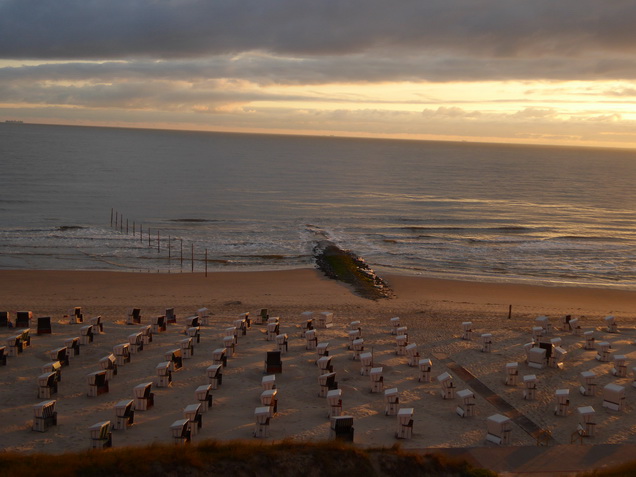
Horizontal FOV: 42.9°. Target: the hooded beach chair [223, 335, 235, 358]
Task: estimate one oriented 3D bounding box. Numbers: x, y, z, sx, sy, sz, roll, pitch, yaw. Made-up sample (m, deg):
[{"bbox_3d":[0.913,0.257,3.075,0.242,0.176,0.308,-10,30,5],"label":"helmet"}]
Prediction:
[{"bbox_3d":[-7.687,9.467,70.983,0.900,1.570,1.170,3,7,4],"label":"hooded beach chair"}]

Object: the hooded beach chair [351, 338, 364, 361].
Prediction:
[{"bbox_3d":[3.598,9.724,70.830,0.930,1.590,1.220,3,7,6],"label":"hooded beach chair"}]

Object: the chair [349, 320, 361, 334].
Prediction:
[{"bbox_3d":[3.797,9.237,81.232,0.950,1.600,1.200,4,7,9],"label":"chair"}]

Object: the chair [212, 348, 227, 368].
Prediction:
[{"bbox_3d":[-8.187,10.034,67.350,0.884,1.620,1.210,4,8,11],"label":"chair"}]

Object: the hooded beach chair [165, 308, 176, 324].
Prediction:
[{"bbox_3d":[-16.029,8.245,87.049,1.220,1.590,0.930,-4,10,-40],"label":"hooded beach chair"}]

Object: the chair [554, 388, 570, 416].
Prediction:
[{"bbox_3d":[17.378,11.633,57.392,0.950,1.600,1.200,4,8,14],"label":"chair"}]

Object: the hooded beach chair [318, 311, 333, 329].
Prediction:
[{"bbox_3d":[0.981,8.539,85.101,1.000,1.450,1.200,8,9,36],"label":"hooded beach chair"}]

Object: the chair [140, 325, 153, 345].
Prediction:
[{"bbox_3d":[-16.221,9.057,76.325,0.930,1.590,1.220,3,7,2],"label":"chair"}]

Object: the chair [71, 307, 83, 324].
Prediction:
[{"bbox_3d":[-25.256,8.031,84.551,0.970,1.600,1.200,6,8,23],"label":"chair"}]

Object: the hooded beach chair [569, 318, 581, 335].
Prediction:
[{"bbox_3d":[28.275,9.684,88.639,1.054,1.620,1.210,5,8,18],"label":"hooded beach chair"}]

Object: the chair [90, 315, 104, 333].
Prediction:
[{"bbox_3d":[-22.047,8.592,80.400,0.957,1.620,1.210,2,7,0],"label":"chair"}]

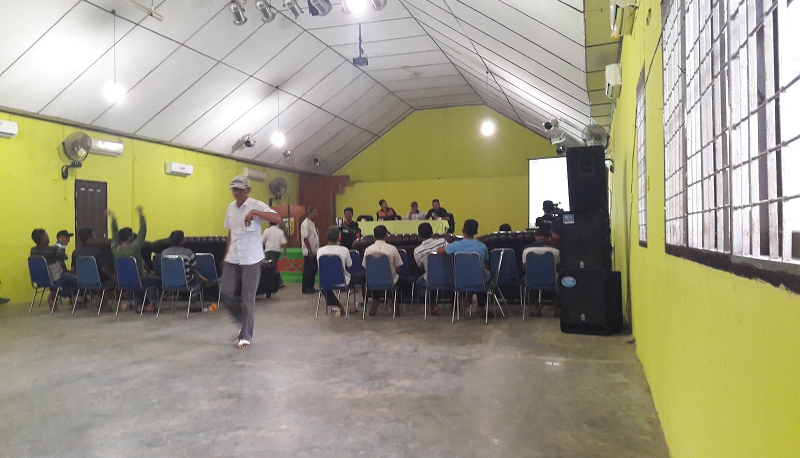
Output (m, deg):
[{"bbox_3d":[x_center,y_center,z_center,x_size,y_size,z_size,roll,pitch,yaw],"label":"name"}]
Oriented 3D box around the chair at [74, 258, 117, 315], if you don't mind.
[{"bbox_3d":[-4.446,0.799,9.529,0.430,0.850,0.520,-1,-1,14],"label":"chair"}]

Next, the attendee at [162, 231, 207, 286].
[{"bbox_3d":[-2.989,0.612,9.163,0.500,1.190,0.740,-1,-1,13],"label":"attendee"}]

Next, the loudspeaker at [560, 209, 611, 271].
[{"bbox_3d":[2.028,0.124,7.001,0.450,0.630,0.420,-1,-1,35],"label":"loudspeaker"}]

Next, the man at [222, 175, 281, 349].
[{"bbox_3d":[-1.487,0.306,6.450,0.560,1.690,0.450,-1,-1,7],"label":"man"}]

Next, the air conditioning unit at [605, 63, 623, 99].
[{"bbox_3d":[2.786,-1.928,8.483,0.190,0.275,0.810,-1,-1,17],"label":"air conditioning unit"}]

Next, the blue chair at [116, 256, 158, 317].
[{"bbox_3d":[-3.729,0.792,9.241,0.440,0.850,0.520,-1,-1,13],"label":"blue chair"}]

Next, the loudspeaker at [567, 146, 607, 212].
[{"bbox_3d":[2.074,-0.552,7.120,0.400,0.660,0.400,-3,-1,24],"label":"loudspeaker"}]

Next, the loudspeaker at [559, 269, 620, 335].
[{"bbox_3d":[2.110,0.797,7.110,0.504,0.639,0.508,-1,-1,36],"label":"loudspeaker"}]

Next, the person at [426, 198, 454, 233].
[{"bbox_3d":[0.989,-0.133,16.200,0.600,1.200,0.700,-1,-1,14],"label":"person"}]

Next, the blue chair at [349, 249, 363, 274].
[{"bbox_3d":[-0.697,0.736,9.637,0.460,0.860,0.560,-1,-1,19],"label":"blue chair"}]

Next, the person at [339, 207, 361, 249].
[{"bbox_3d":[-0.992,0.384,12.896,0.500,1.660,0.400,-1,-1,2],"label":"person"}]

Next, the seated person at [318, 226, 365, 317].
[{"bbox_3d":[-0.818,0.550,8.750,0.520,1.220,0.740,-1,-1,20],"label":"seated person"}]

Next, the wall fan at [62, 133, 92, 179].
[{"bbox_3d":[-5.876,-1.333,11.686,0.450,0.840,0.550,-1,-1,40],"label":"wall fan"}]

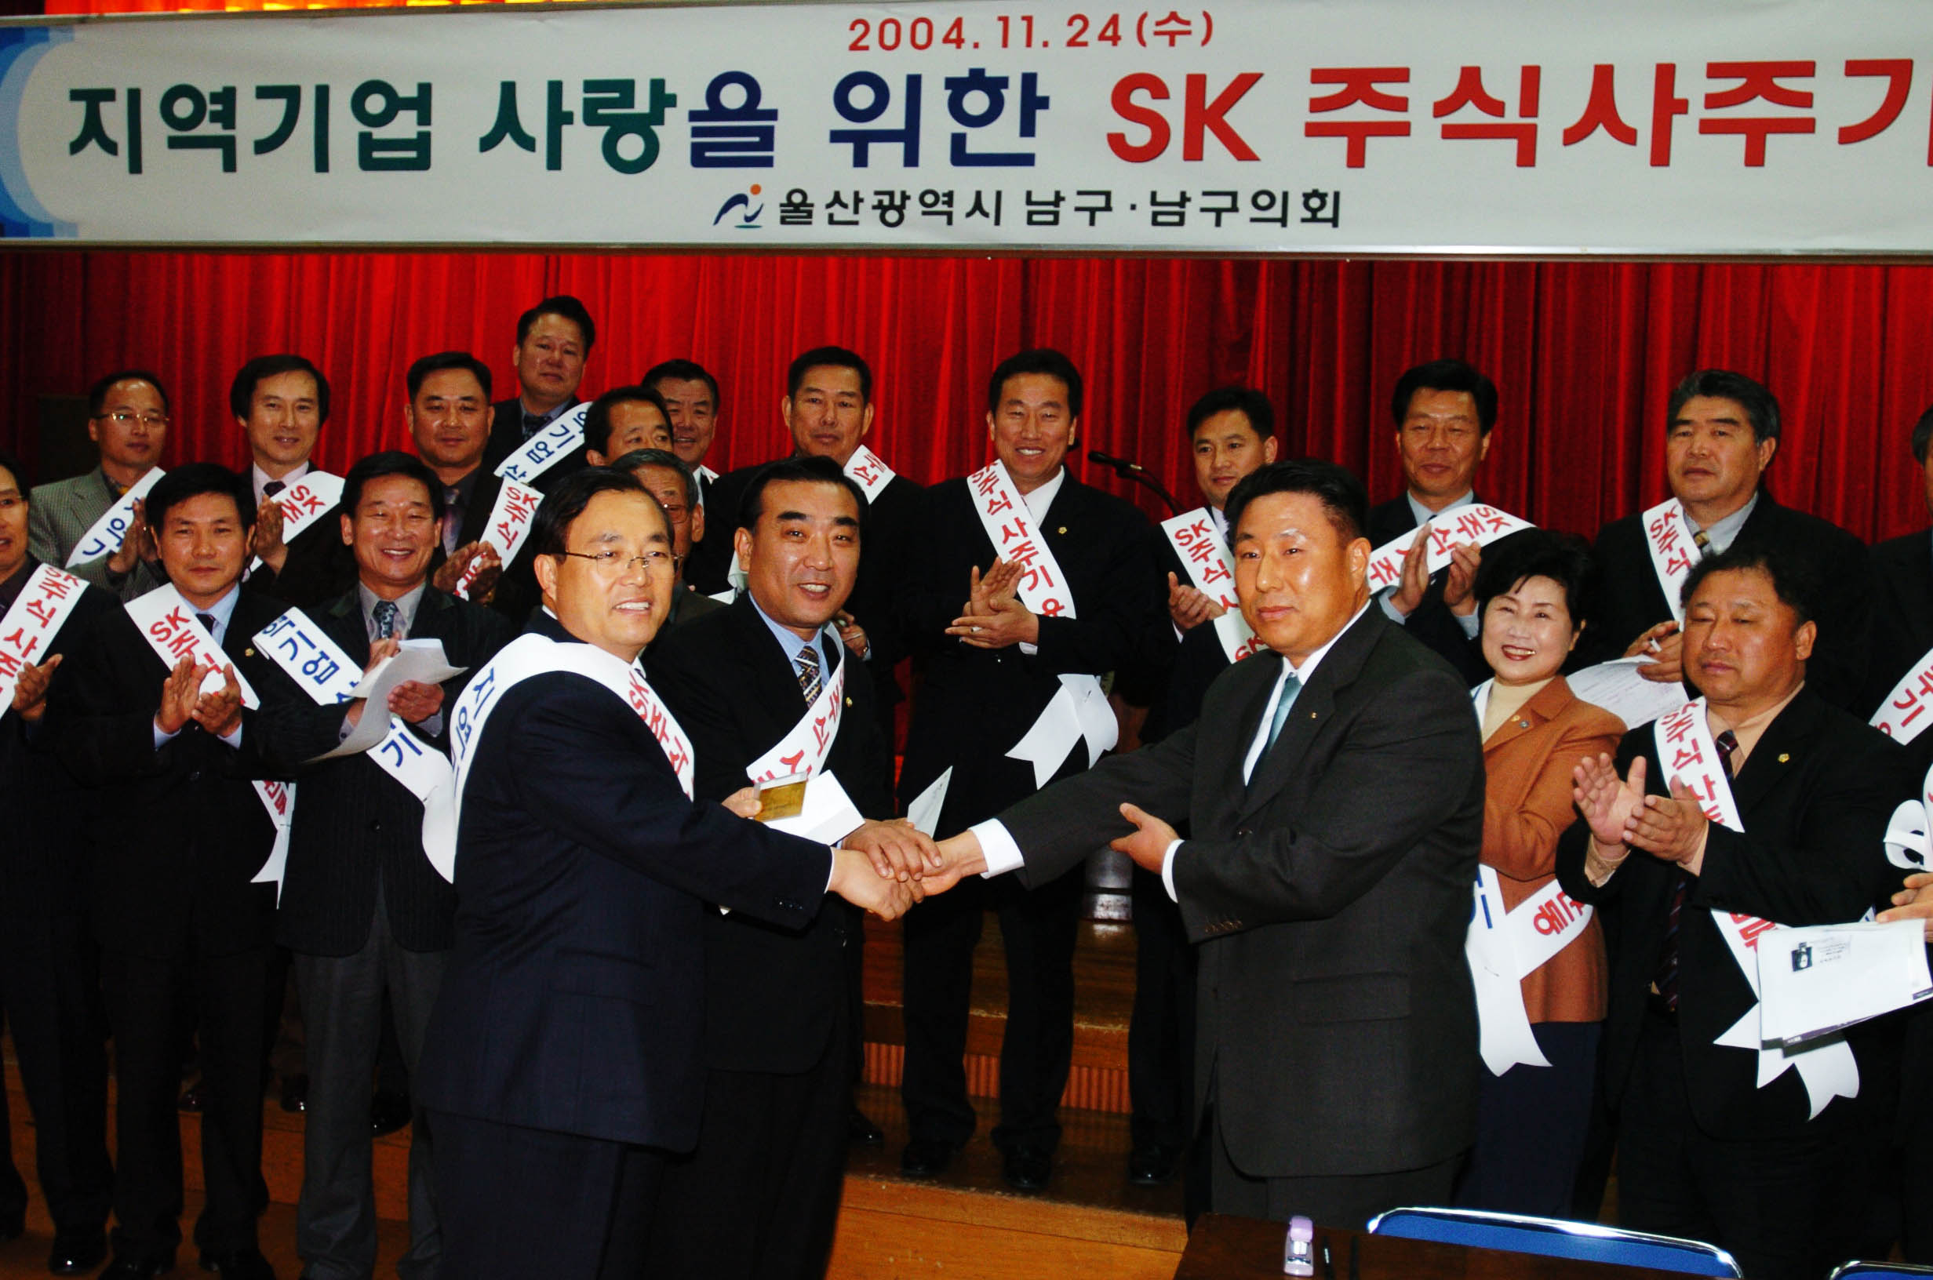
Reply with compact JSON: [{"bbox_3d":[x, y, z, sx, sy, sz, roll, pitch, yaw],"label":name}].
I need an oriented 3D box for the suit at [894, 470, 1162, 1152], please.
[{"bbox_3d":[0.124,0.372,3.947,0.540,1.430,0.380,3,5,10],"label":"suit"}]

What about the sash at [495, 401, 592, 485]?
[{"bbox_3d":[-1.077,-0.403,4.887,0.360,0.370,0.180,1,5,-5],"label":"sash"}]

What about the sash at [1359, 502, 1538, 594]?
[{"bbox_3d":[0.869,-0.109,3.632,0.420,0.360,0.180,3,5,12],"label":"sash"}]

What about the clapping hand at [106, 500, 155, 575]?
[{"bbox_3d":[-1.926,-0.235,4.452,0.120,0.180,0.130,1,5,-10],"label":"clapping hand"}]

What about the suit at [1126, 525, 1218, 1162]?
[{"bbox_3d":[0.526,0.424,3.950,0.500,1.370,0.360,3,5,12],"label":"suit"}]

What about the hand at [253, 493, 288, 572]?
[{"bbox_3d":[-1.514,-0.231,4.180,0.100,0.180,0.130,1,5,-8],"label":"hand"}]

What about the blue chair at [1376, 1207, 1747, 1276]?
[{"bbox_3d":[0.653,1.124,2.209,0.460,0.780,0.480,3,5,14],"label":"blue chair"}]

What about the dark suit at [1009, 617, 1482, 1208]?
[{"bbox_3d":[0.377,0.691,2.619,0.600,1.470,0.540,-1,6,-30],"label":"dark suit"}]

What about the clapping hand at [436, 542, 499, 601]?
[{"bbox_3d":[-1.050,-0.141,4.056,0.140,0.150,0.130,2,5,0],"label":"clapping hand"}]

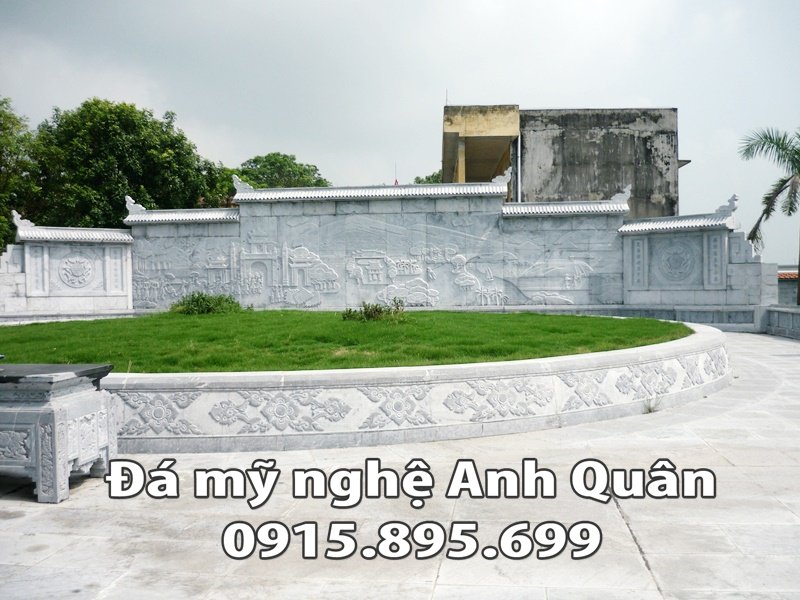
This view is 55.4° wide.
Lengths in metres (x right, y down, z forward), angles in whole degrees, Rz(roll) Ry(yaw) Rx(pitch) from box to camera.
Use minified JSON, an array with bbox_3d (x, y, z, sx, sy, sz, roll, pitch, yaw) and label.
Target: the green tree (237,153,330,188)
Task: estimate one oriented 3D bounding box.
[{"bbox_3d":[-6.393,-3.867,41.897,6.200,8.430,6.200,-1,2,0],"label":"green tree"}]

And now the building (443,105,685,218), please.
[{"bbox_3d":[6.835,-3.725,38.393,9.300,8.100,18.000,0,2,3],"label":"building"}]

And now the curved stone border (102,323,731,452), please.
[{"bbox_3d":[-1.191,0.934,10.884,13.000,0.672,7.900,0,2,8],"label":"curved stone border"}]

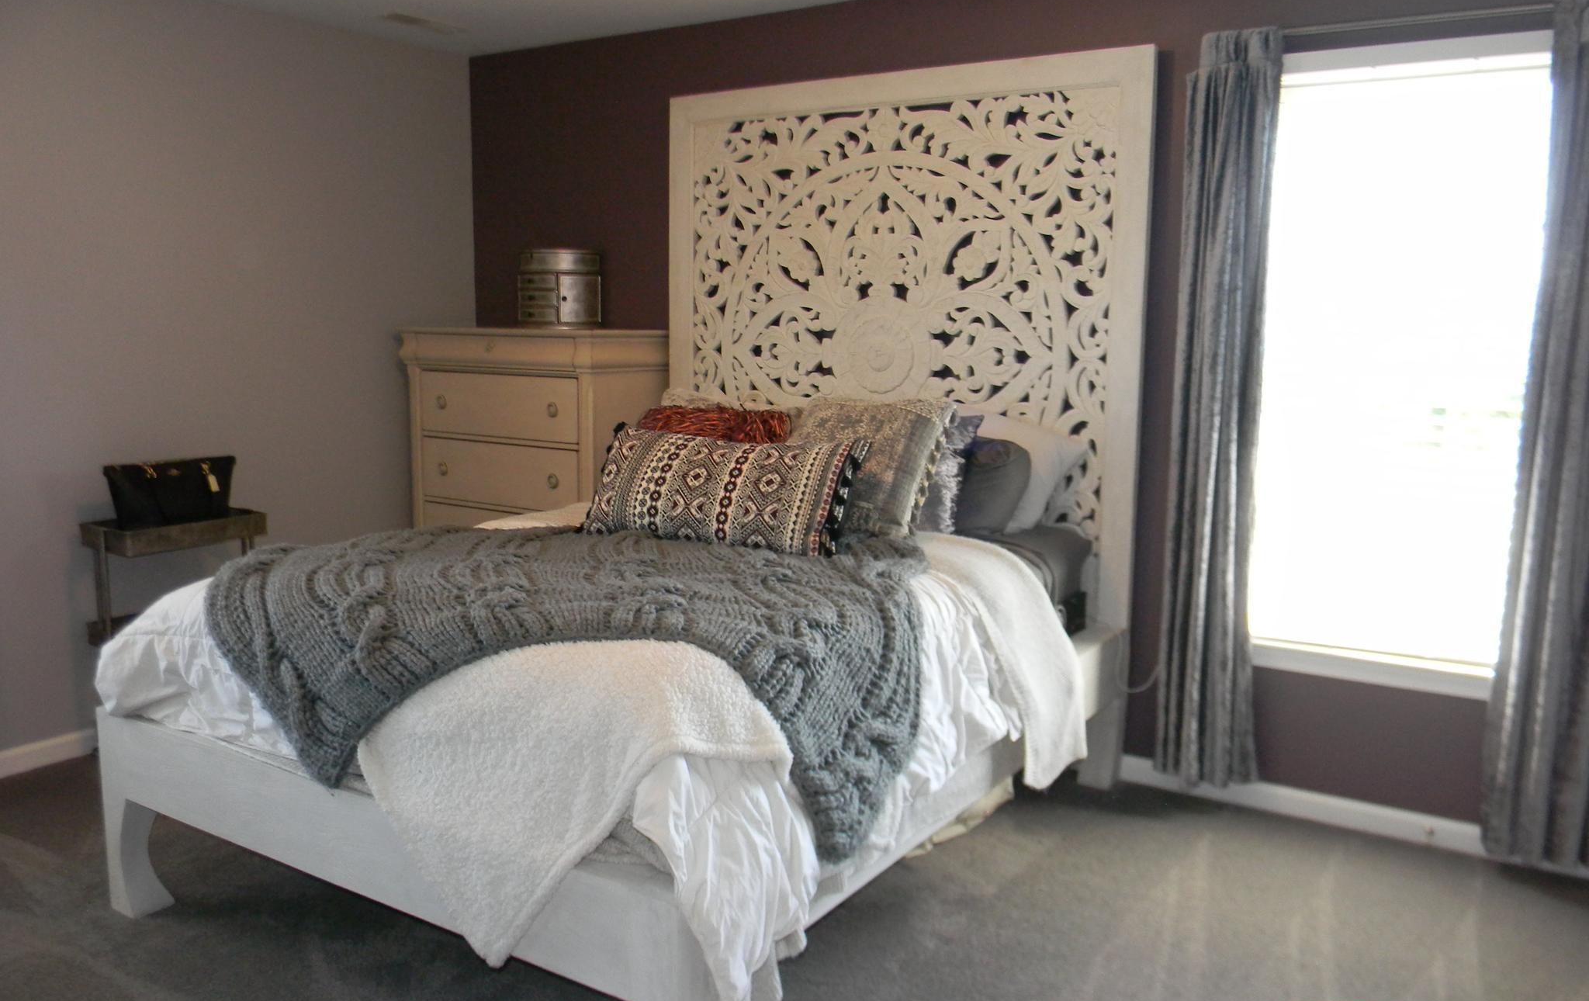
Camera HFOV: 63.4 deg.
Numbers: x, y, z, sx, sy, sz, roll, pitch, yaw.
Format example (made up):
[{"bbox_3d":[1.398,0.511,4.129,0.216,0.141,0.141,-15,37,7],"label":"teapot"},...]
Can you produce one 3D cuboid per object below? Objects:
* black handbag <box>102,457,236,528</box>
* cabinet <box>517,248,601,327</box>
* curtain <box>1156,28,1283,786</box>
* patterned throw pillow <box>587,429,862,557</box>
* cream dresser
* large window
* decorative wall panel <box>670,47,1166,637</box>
[{"bbox_3d":[-2.015,-0.022,4.196,0.140,0.210,0.425,6,10,33],"label":"black handbag"},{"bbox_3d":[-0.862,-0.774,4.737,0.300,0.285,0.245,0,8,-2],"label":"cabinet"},{"bbox_3d":[1.198,-0.217,3.619,0.280,2.100,0.100,6,10,33],"label":"curtain"},{"bbox_3d":[-0.194,-0.037,3.626,0.780,0.335,0.150,5,-18,29],"label":"patterned throw pillow"},{"bbox_3d":[-0.963,0.038,4.903,0.975,1.364,0.490,6,10,33],"label":"cream dresser"},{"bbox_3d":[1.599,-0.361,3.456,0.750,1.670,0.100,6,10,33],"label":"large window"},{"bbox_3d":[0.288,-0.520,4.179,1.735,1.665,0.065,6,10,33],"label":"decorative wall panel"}]

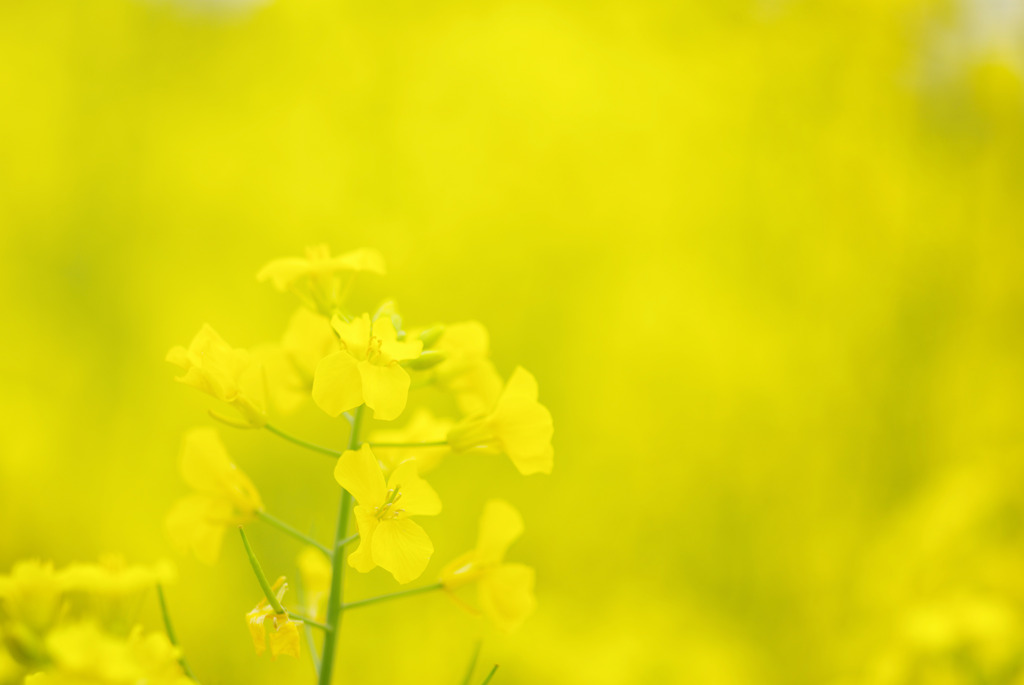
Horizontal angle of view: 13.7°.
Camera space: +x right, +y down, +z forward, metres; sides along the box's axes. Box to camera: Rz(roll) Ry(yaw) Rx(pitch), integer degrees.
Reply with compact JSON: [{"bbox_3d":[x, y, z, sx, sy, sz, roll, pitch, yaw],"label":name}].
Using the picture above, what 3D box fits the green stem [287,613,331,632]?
[{"bbox_3d":[-0.037,0.051,0.780,0.001,0.001,0.012,25,0,42],"label":"green stem"}]

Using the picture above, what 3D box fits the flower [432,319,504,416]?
[{"bbox_3d":[-0.009,0.005,0.797,0.011,0.018,0.017,-8,7,-25],"label":"flower"}]

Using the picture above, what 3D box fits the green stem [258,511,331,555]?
[{"bbox_3d":[-0.040,0.035,0.790,0.018,0.001,0.001,28,0,30],"label":"green stem"}]

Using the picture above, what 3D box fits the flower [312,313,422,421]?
[{"bbox_3d":[-0.026,0.004,0.777,0.020,0.017,0.011,0,-30,-4],"label":"flower"}]

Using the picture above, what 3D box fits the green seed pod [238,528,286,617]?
[{"bbox_3d":[-0.045,0.041,0.775,0.002,0.017,0.002,-27,7,0],"label":"green seed pod"}]

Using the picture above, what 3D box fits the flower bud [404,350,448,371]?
[{"bbox_3d":[-0.016,0.003,0.790,0.008,0.003,0.003,-12,0,-21],"label":"flower bud"}]

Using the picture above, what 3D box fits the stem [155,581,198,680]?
[{"bbox_3d":[-0.063,0.055,0.800,0.001,0.019,0.001,-22,0,0],"label":"stem"}]

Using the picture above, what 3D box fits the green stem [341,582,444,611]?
[{"bbox_3d":[-0.022,0.047,0.783,0.019,0.001,0.001,-13,0,9],"label":"green stem"}]

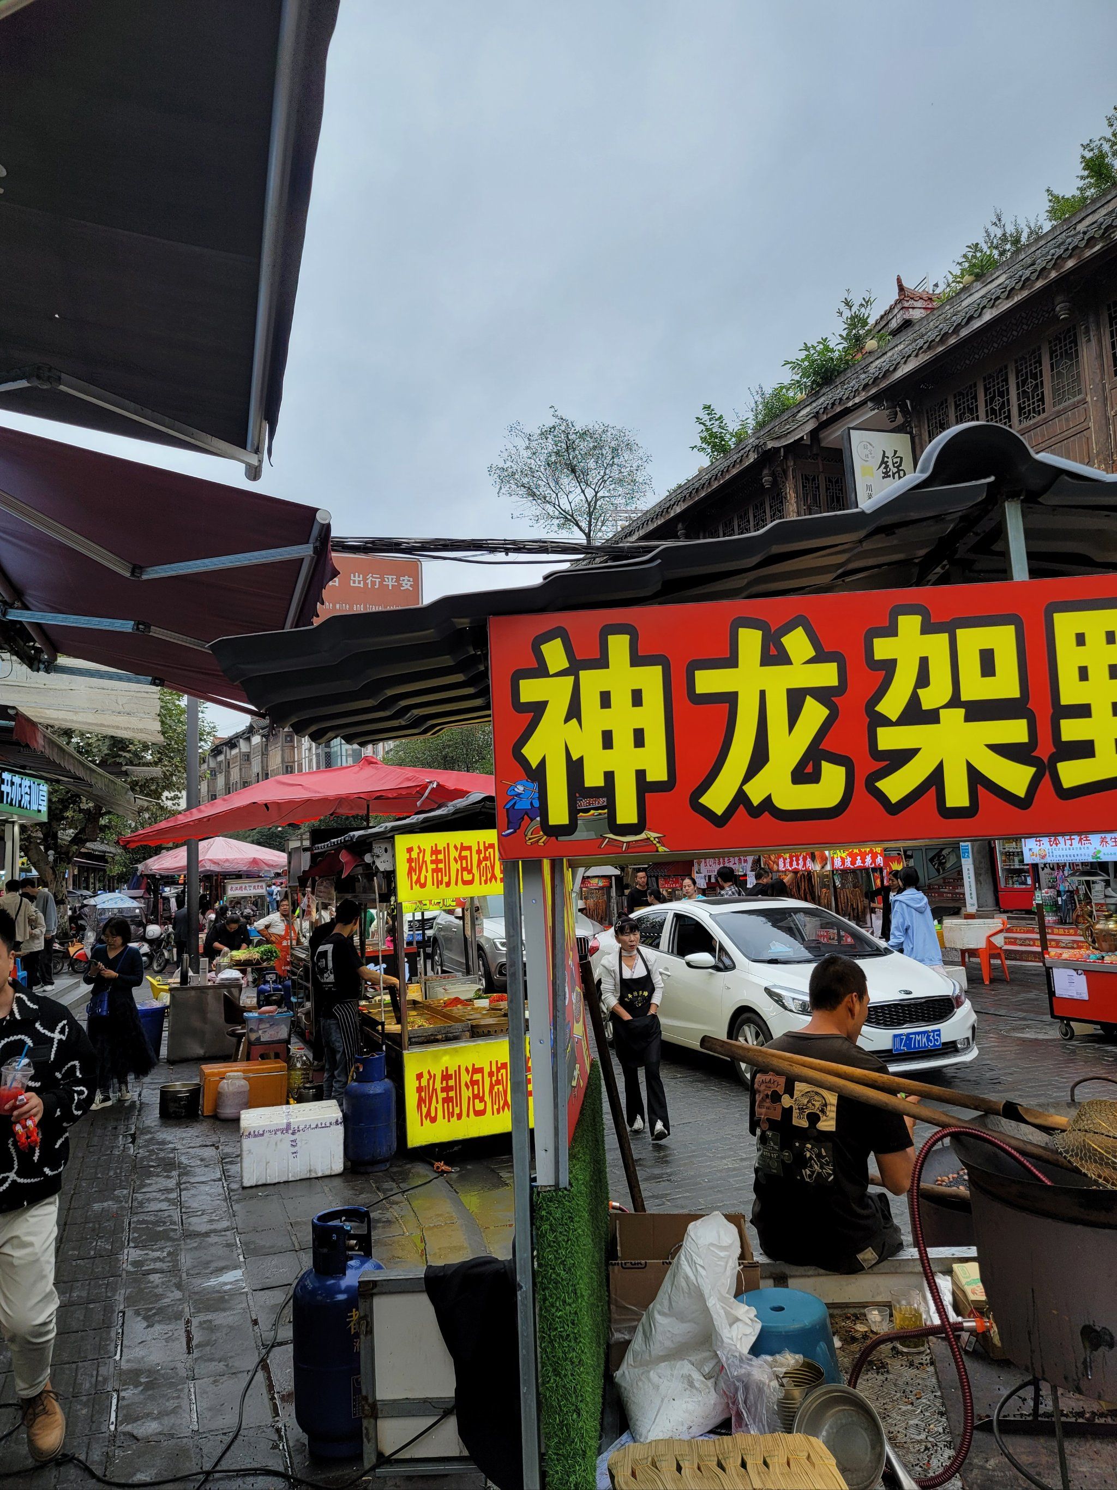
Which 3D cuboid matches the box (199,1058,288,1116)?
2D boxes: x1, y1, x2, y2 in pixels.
[{"bbox_3d":[-2.508,2.702,8.590,0.630,0.350,0.350,0,-6,-21],"label":"box"}]

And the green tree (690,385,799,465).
[{"bbox_3d":[3.820,-6.557,22.000,1.100,1.150,2.300,0,-6,-21],"label":"green tree"}]

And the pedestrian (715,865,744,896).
[{"bbox_3d":[2.009,2.257,12.311,0.460,1.710,0.320,0,-6,-18],"label":"pedestrian"}]

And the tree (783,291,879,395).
[{"bbox_3d":[4.871,-7.155,19.200,1.000,1.150,1.700,0,-6,-21],"label":"tree"}]

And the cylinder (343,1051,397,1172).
[{"bbox_3d":[-1.188,2.303,6.782,0.322,0.690,0.322,-2,-6,0],"label":"cylinder"}]

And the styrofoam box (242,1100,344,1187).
[{"bbox_3d":[-1.719,2.541,6.888,0.610,0.360,0.440,0,-6,-20],"label":"styrofoam box"}]

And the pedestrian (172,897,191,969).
[{"bbox_3d":[-6.536,3.478,19.000,0.520,1.680,0.350,-1,-5,-14],"label":"pedestrian"}]

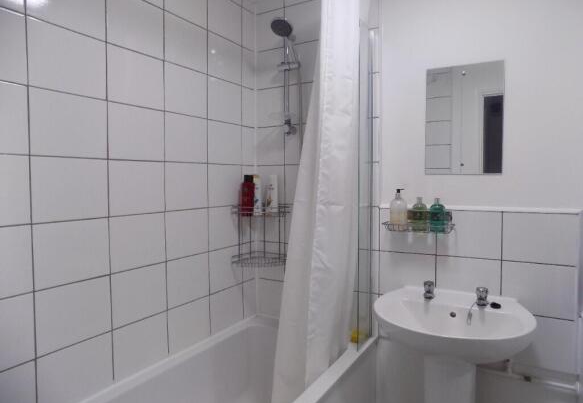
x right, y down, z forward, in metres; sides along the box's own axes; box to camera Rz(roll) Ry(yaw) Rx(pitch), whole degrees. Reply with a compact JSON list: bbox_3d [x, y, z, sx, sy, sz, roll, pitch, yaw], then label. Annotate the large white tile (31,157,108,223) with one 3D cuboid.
[{"bbox_3d":[-0.706,-0.040,1.228,0.010,0.200,0.250,1,3,30],"label":"large white tile"}]

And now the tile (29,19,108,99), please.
[{"bbox_3d":[-0.700,-0.439,1.218,0.010,0.198,0.248,2,3,30],"label":"tile"}]

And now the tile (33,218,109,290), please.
[{"bbox_3d":[-0.699,0.160,1.246,0.010,0.198,0.248,2,3,30],"label":"tile"}]

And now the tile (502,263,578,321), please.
[{"bbox_3d":[0.939,0.344,1.479,0.248,0.198,0.010,2,3,30],"label":"tile"}]

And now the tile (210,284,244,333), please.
[{"bbox_3d":[-0.319,0.527,1.921,0.010,0.195,0.250,1,3,30],"label":"tile"}]

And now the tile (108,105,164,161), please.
[{"bbox_3d":[-0.574,-0.252,1.442,0.010,0.198,0.248,2,3,30],"label":"tile"}]

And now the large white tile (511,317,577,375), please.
[{"bbox_3d":[0.948,0.548,1.479,0.250,0.200,0.010,1,3,30],"label":"large white tile"}]

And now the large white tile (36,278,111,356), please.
[{"bbox_3d":[-0.694,0.361,1.249,0.010,0.197,0.245,1,3,30],"label":"large white tile"}]

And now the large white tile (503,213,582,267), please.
[{"bbox_3d":[0.930,0.140,1.458,0.237,0.189,0.010,1,3,30],"label":"large white tile"}]

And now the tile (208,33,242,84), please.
[{"bbox_3d":[-0.321,-0.688,1.880,0.010,0.200,0.250,1,3,30],"label":"tile"}]

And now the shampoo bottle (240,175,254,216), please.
[{"bbox_3d":[-0.223,-0.029,1.975,0.067,0.206,0.047,-1,3,-6],"label":"shampoo bottle"}]

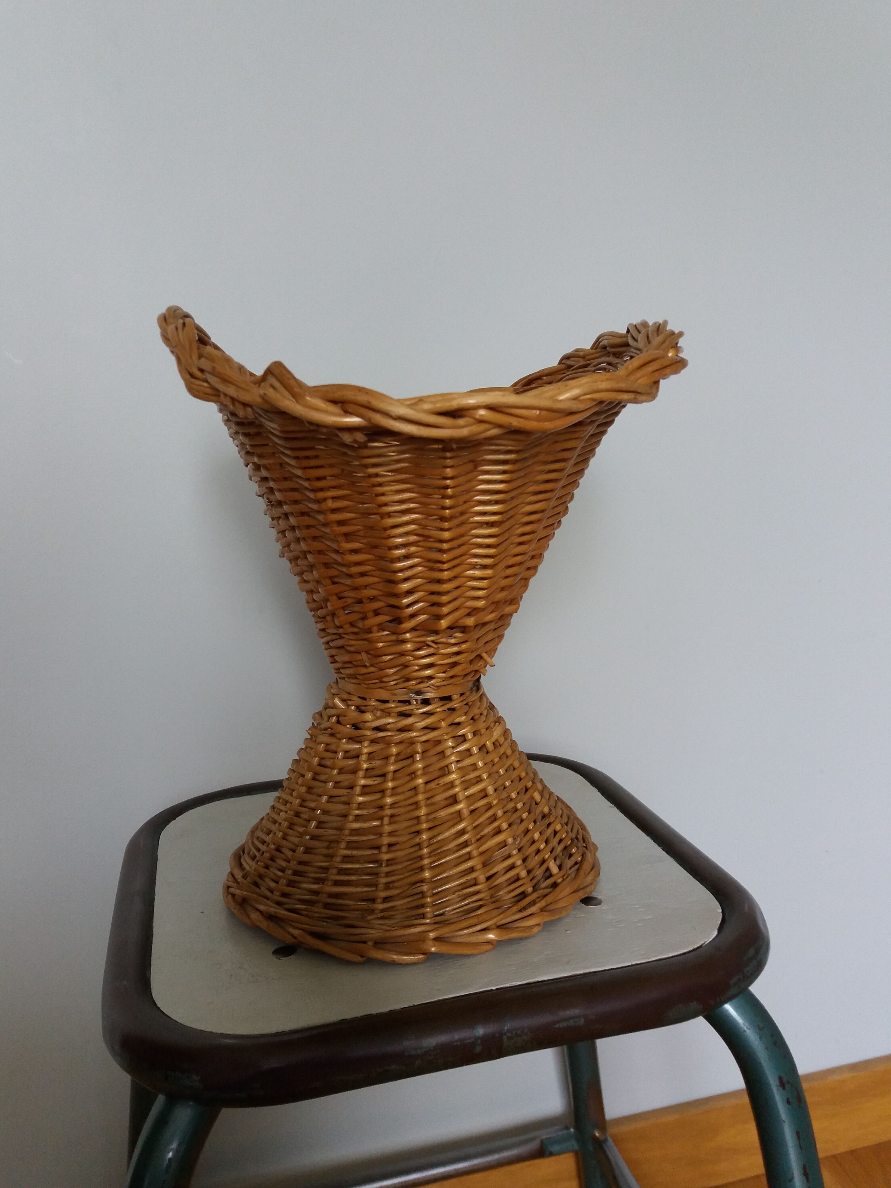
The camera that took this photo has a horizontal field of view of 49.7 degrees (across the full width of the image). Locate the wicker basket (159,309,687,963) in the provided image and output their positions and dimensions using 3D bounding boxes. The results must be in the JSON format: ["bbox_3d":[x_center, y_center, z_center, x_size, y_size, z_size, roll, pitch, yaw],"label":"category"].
[{"bbox_3d":[0.000,-0.001,0.517,0.273,0.301,0.235,-4,10,-9],"label":"wicker basket"}]

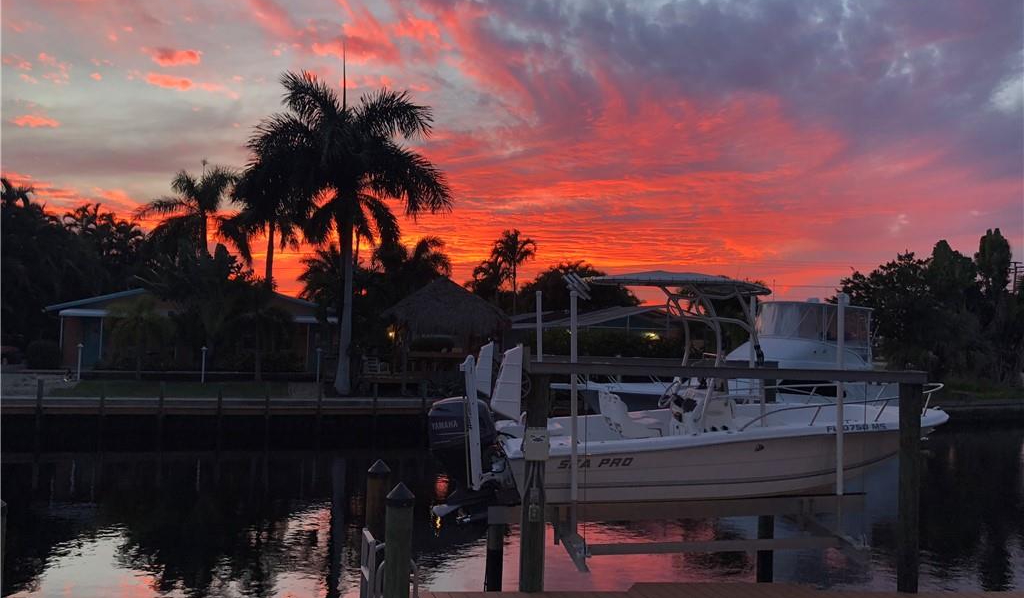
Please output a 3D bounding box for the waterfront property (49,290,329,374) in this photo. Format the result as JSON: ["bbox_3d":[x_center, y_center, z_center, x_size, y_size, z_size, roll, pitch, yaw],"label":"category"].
[{"bbox_3d":[-14.769,1.391,38.556,11.300,3.700,9.000,3,-3,-19],"label":"waterfront property"}]

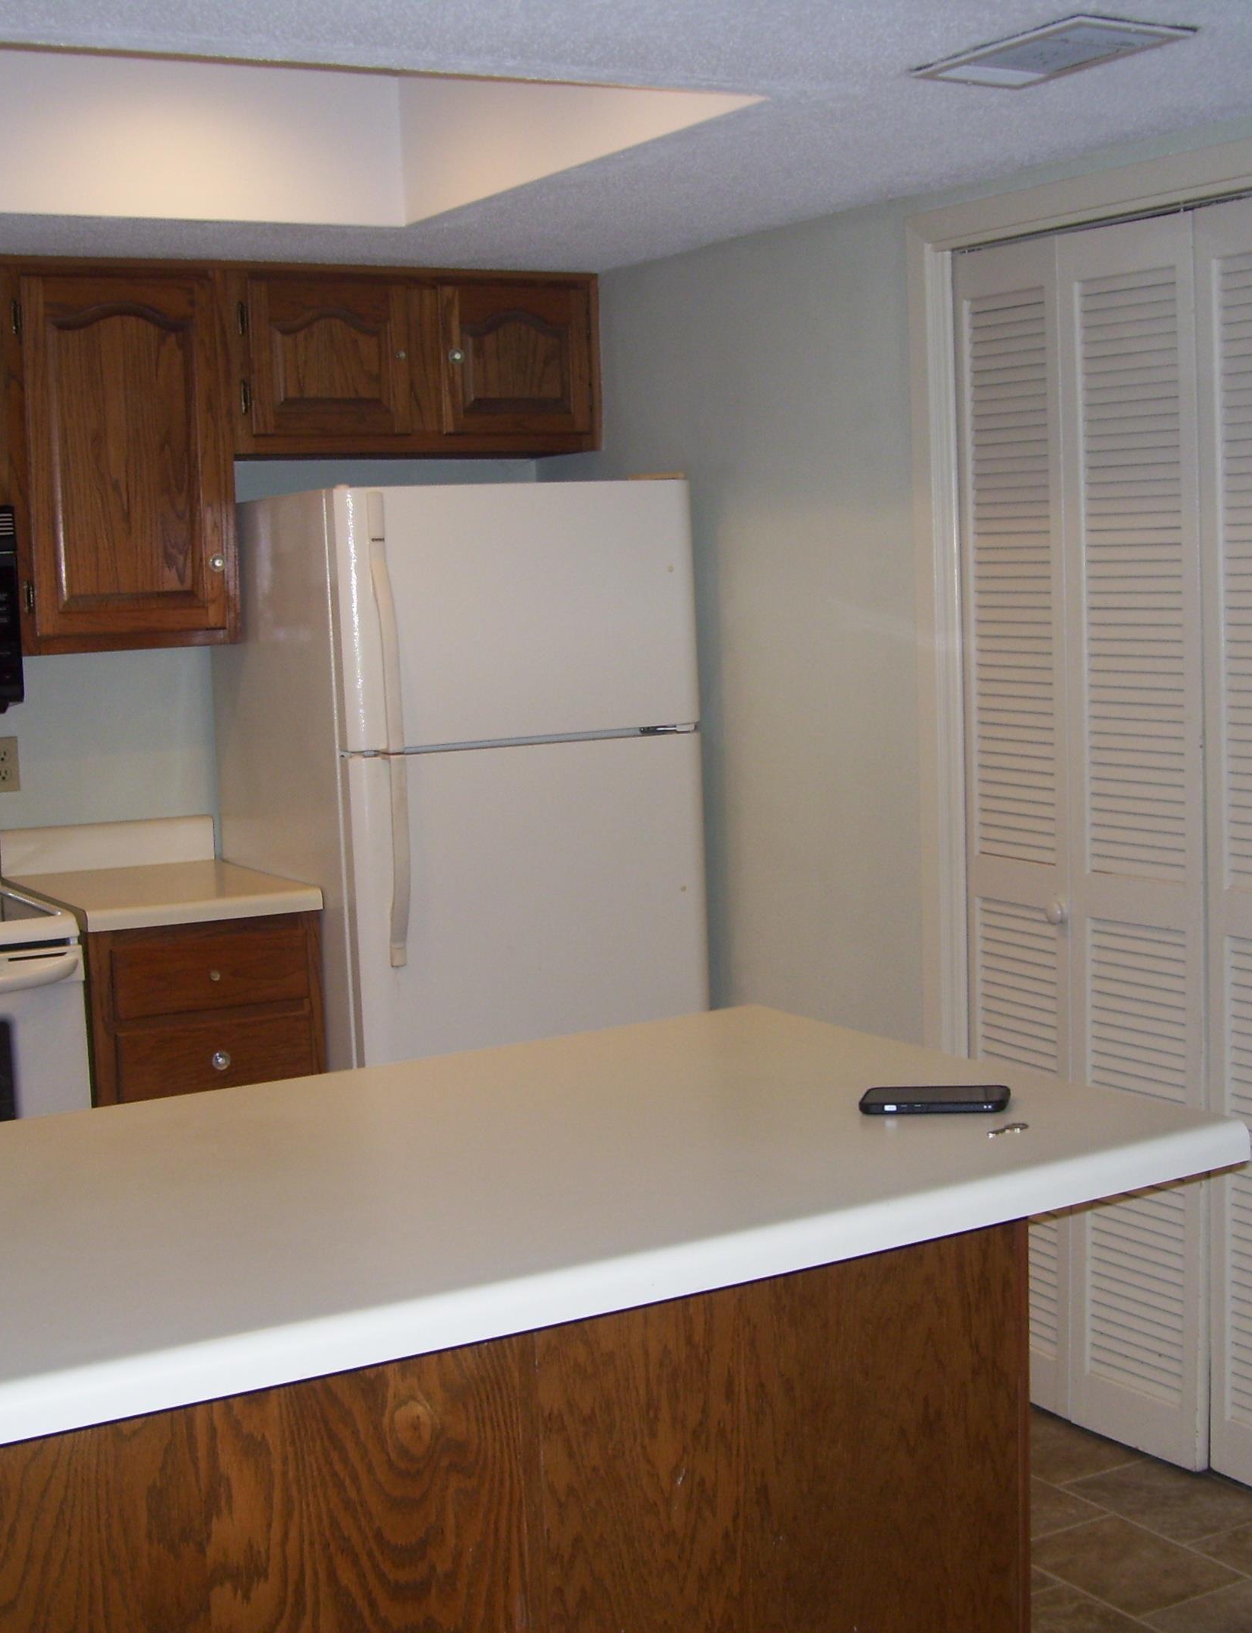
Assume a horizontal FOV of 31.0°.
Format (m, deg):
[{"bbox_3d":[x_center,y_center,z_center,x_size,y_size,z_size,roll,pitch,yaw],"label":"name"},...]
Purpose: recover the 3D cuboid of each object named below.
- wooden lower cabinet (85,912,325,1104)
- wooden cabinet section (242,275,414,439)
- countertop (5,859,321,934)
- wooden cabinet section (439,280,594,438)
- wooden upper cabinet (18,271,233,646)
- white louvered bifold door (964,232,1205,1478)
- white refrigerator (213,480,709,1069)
[{"bbox_3d":[-0.972,0.616,4.772,0.472,0.875,0.620,-6,7,-30],"label":"wooden lower cabinet"},{"bbox_3d":[-0.706,-0.988,4.953,0.390,0.335,0.330,-6,7,-30],"label":"wooden cabinet section"},{"bbox_3d":[-0.983,0.163,4.710,0.477,0.039,0.655,-6,7,-30],"label":"countertop"},{"bbox_3d":[-0.312,-1.031,5.182,0.395,0.335,0.330,-6,7,-30],"label":"wooden cabinet section"},{"bbox_3d":[-1.083,-0.740,4.758,0.455,0.770,0.340,-6,7,-30],"label":"wooden upper cabinet"},{"bbox_3d":[0.777,0.044,3.896,0.040,2.038,0.610,-6,7,-30],"label":"white louvered bifold door"},{"bbox_3d":[-0.357,0.163,4.896,0.758,1.707,0.860,-6,7,-30],"label":"white refrigerator"}]

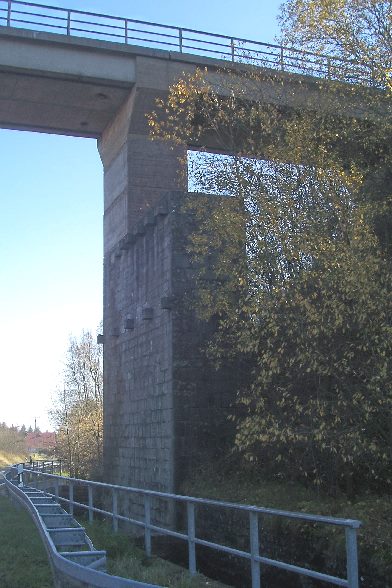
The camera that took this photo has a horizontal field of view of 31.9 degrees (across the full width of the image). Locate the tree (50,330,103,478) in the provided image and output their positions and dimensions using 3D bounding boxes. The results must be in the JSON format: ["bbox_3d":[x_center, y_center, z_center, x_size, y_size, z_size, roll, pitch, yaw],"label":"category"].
[{"bbox_3d":[-6.626,6.557,40.998,4.200,8.750,4.200,0,-13,-6],"label":"tree"}]

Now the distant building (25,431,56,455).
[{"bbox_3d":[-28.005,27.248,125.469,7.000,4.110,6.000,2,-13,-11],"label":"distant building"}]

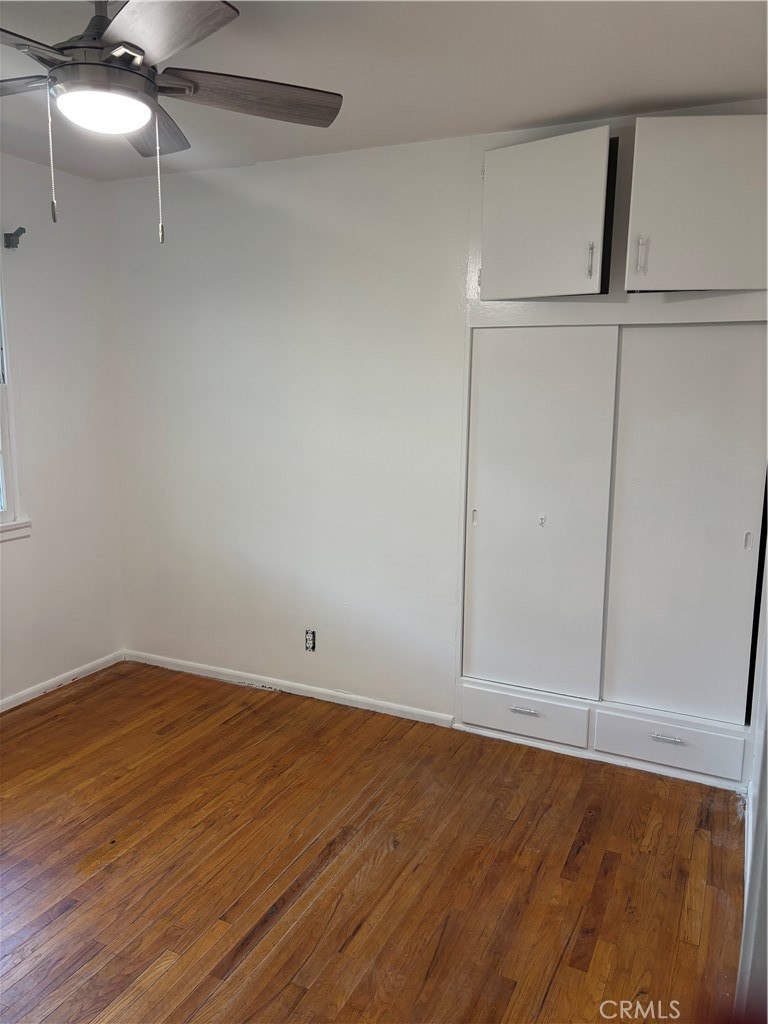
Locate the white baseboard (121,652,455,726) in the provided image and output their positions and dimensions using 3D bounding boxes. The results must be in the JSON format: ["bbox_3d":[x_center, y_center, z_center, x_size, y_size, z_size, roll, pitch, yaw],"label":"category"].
[{"bbox_3d":[-0.543,0.850,3.755,1.885,0.055,0.016,5,11,24],"label":"white baseboard"}]

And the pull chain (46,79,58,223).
[{"bbox_3d":[-0.732,-0.793,1.696,0.010,0.298,0.010,5,11,24],"label":"pull chain"}]

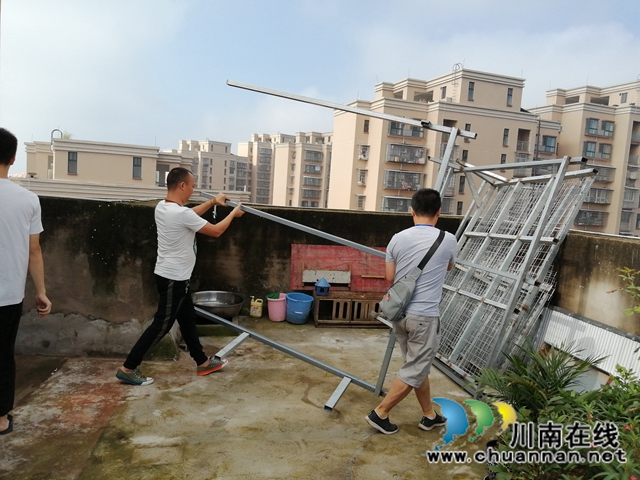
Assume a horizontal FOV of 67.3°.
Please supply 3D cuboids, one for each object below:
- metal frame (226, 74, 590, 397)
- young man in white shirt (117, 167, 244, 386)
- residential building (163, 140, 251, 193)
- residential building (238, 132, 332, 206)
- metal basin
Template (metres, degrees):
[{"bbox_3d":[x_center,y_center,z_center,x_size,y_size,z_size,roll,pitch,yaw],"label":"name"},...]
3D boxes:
[{"bbox_3d":[0.420,-0.050,4.300,2.850,2.300,2.250,2,6,-20],"label":"metal frame"},{"bbox_3d":[-1.055,0.267,3.650,0.930,1.650,0.520,2,6,-15],"label":"young man in white shirt"},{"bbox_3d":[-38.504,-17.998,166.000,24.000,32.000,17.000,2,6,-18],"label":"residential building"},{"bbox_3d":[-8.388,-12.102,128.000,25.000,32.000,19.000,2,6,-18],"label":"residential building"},{"bbox_3d":[-1.076,0.706,5.029,0.580,0.170,0.580,4,6,0],"label":"metal basin"}]

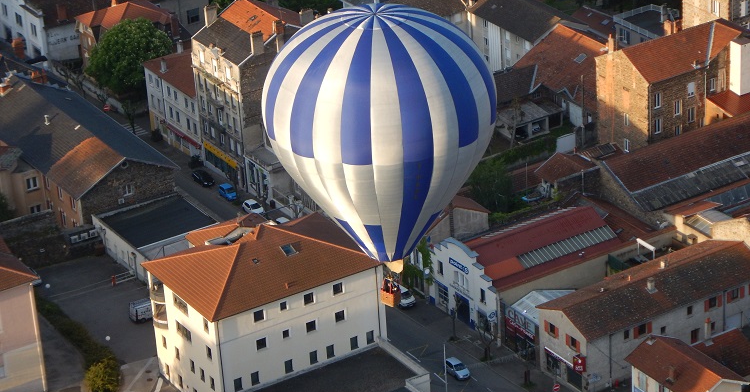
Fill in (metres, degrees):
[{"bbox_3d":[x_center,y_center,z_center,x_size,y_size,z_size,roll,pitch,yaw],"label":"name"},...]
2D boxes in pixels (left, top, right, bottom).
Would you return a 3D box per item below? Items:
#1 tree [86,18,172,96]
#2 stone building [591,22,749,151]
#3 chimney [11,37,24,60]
[{"bbox_3d":[-37.383,-20.870,334.474,13.000,12.600,13.000,-4,26,0],"label":"tree"},{"bbox_3d":[43.844,-16.266,313.358,21.328,15.641,12.086,-18,29,-28],"label":"stone building"},{"bbox_3d":[-53.945,-22.307,330.838,1.600,3.200,0.850,-18,29,-28],"label":"chimney"}]

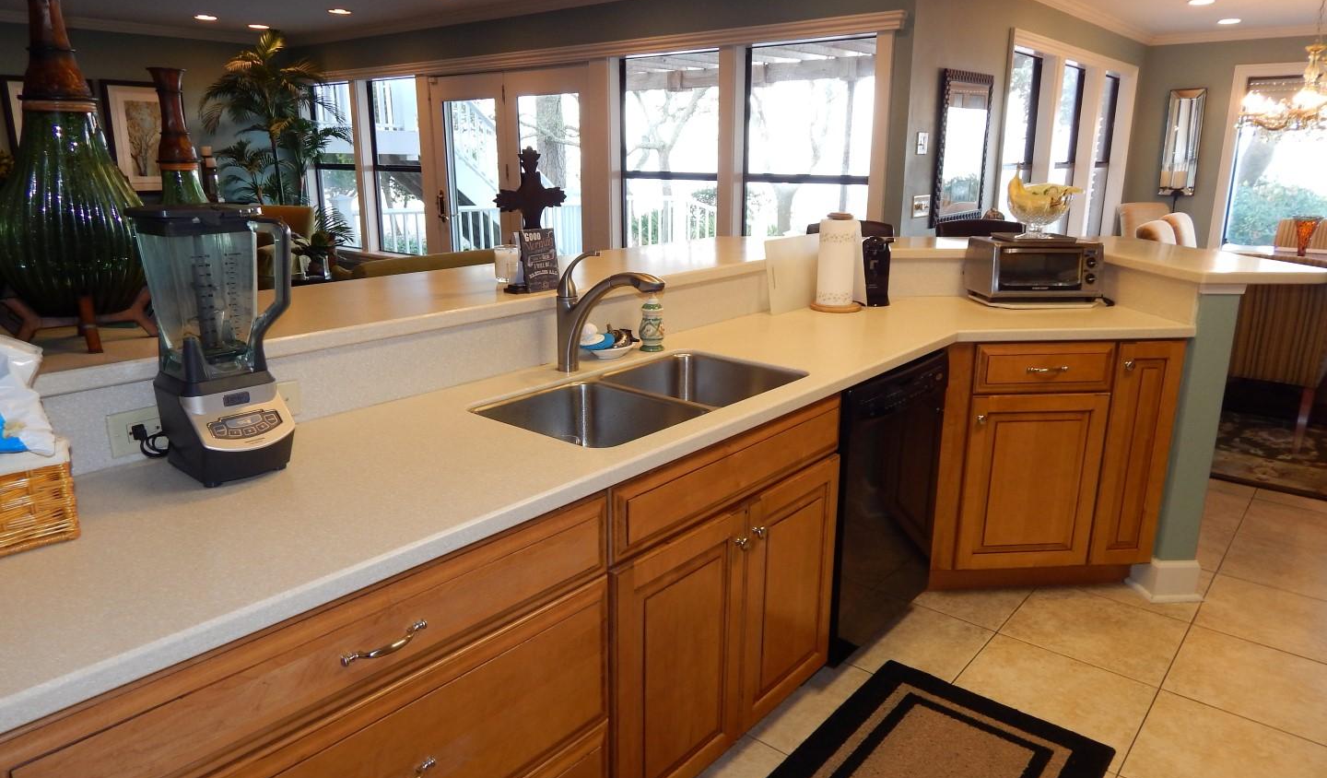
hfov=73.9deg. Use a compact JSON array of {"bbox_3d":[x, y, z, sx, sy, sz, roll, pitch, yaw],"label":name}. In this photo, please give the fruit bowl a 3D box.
[{"bbox_3d":[1.455,-0.695,3.352,0.256,0.218,0.256,12,19,38],"label":"fruit bowl"}]

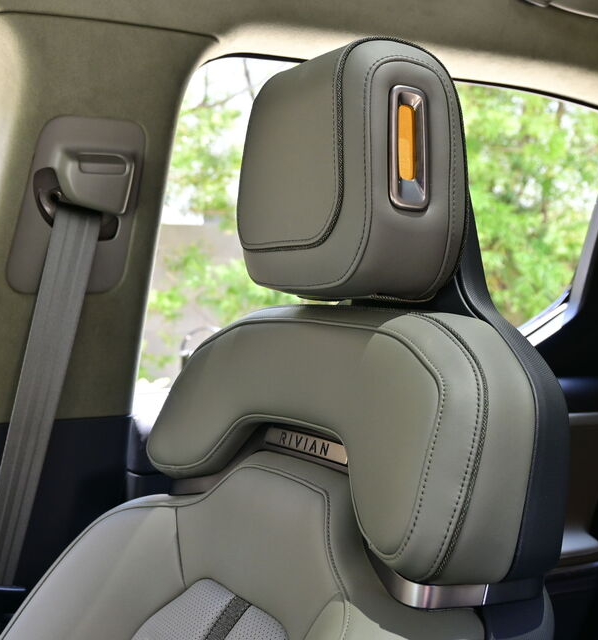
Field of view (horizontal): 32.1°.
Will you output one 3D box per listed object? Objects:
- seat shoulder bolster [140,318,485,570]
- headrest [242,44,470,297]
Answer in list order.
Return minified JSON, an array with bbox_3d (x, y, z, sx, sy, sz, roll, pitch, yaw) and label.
[{"bbox_3d":[-0.002,0.090,0.929,0.105,0.172,0.490,10,-3,-29],"label":"seat shoulder bolster"},{"bbox_3d":[0.036,-0.119,0.868,0.120,0.198,0.245,4,0,-29],"label":"headrest"}]

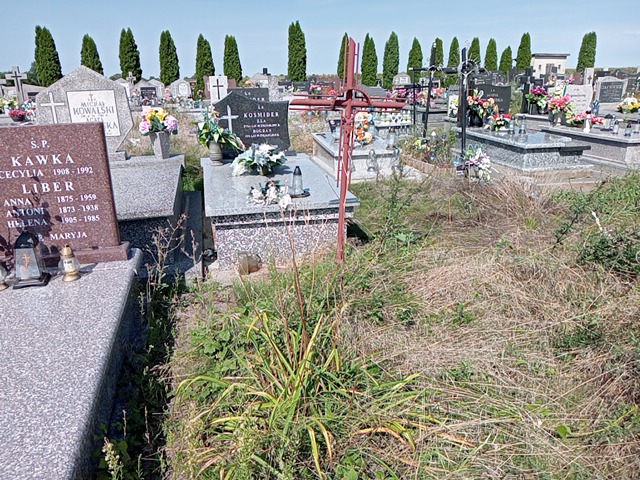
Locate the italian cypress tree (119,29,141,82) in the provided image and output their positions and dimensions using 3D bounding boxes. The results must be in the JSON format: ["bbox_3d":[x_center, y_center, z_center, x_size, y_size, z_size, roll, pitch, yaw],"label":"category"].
[{"bbox_3d":[-12.160,-11.351,33.673,1.402,4.469,1.402,-4,18,-13],"label":"italian cypress tree"}]

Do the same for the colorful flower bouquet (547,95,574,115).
[{"bbox_3d":[3.856,-2.172,8.300,0.400,0.330,0.350,-3,18,-6],"label":"colorful flower bouquet"}]

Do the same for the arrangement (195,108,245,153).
[{"bbox_3d":[-1.018,-1.152,5.350,0.471,0.476,0.353,-4,18,-13],"label":"arrangement"}]

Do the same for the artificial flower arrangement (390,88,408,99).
[{"bbox_3d":[2.399,-4.405,15.620,0.543,0.332,0.380,-5,19,-12],"label":"artificial flower arrangement"}]

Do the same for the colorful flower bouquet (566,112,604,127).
[{"bbox_3d":[4.615,-2.088,9.000,0.678,0.241,0.339,-4,18,-13],"label":"colorful flower bouquet"}]

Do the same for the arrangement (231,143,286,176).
[{"bbox_3d":[-0.535,-0.700,4.500,0.460,0.260,0.340,-5,18,-12],"label":"arrangement"}]

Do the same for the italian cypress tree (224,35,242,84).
[{"bbox_3d":[-5.166,-10.288,30.932,1.120,3.709,1.120,-4,18,-8],"label":"italian cypress tree"}]

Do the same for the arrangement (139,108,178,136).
[{"bbox_3d":[-1.713,-1.257,5.500,0.382,0.296,0.305,-4,18,-13],"label":"arrangement"}]

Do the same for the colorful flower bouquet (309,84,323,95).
[{"bbox_3d":[-0.134,-5.072,17.500,0.443,0.374,0.332,-4,18,-13],"label":"colorful flower bouquet"}]

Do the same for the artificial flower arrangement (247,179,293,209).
[{"bbox_3d":[-0.393,-0.371,4.100,0.352,0.197,0.264,-4,18,-13],"label":"artificial flower arrangement"}]

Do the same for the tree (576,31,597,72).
[{"bbox_3d":[17.472,-11.696,34.033,1.300,3.742,1.300,7,19,25],"label":"tree"}]

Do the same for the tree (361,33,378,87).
[{"bbox_3d":[2.596,-9.187,27.095,0.864,3.015,0.838,-1,19,0],"label":"tree"}]

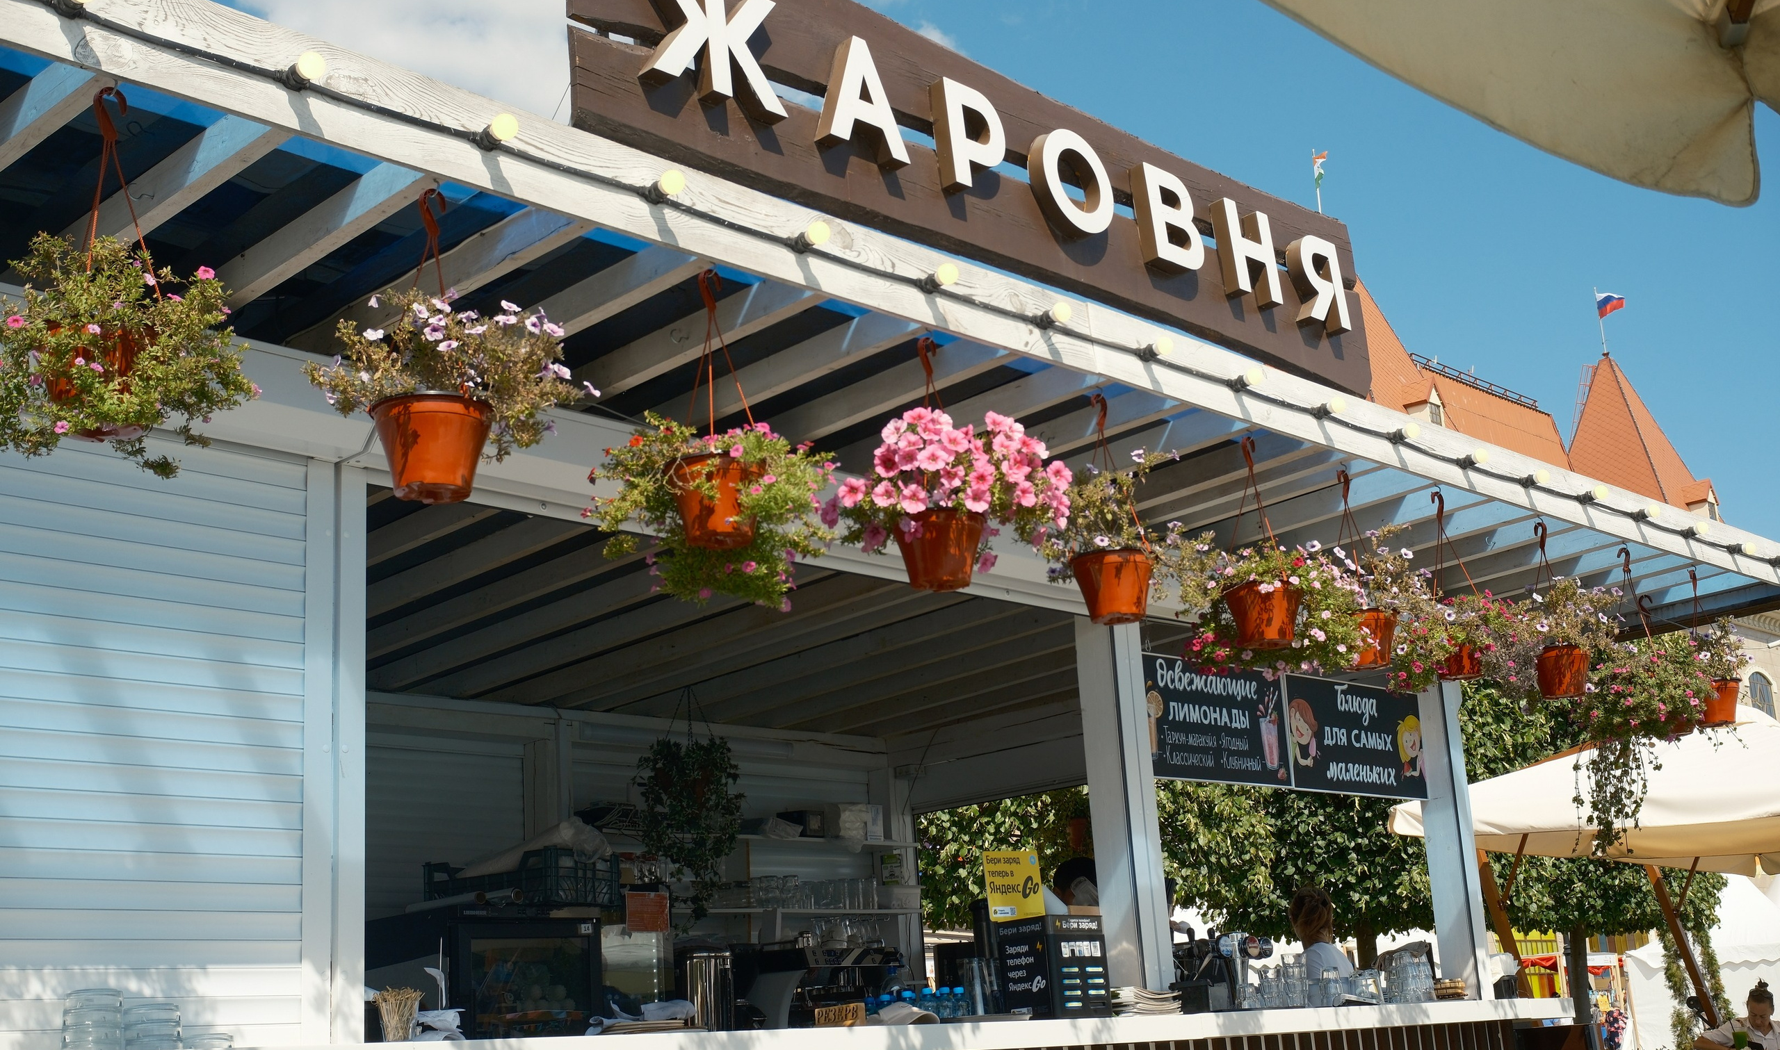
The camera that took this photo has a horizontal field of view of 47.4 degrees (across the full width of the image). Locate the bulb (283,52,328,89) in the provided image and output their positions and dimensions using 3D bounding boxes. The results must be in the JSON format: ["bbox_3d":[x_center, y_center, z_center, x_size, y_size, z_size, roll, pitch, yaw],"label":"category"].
[{"bbox_3d":[-1.000,-0.776,3.475,0.047,0.047,0.082,12,-43,-44],"label":"bulb"}]

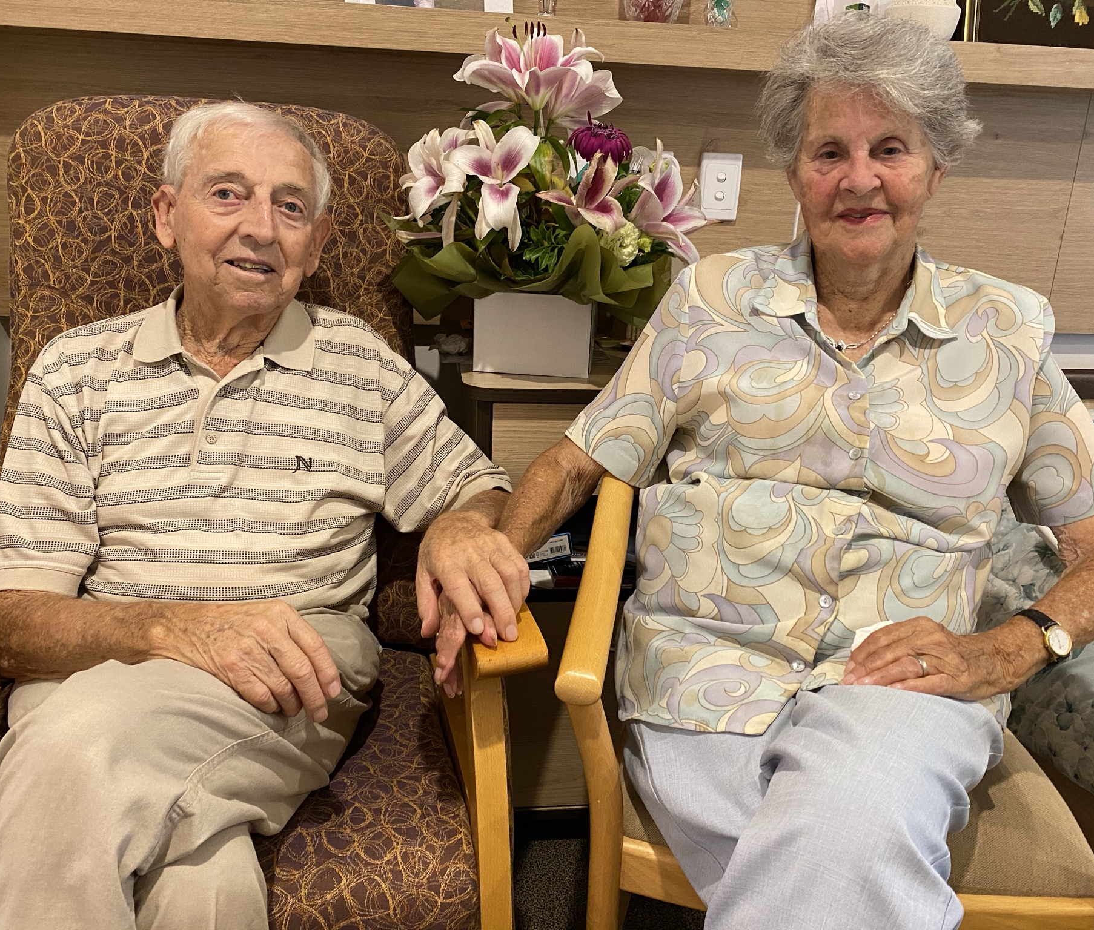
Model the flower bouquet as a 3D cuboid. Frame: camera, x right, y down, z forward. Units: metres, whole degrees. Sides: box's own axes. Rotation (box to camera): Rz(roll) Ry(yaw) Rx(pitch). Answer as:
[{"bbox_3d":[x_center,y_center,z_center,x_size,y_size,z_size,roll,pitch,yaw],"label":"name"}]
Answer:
[{"bbox_3d":[0.008,-0.416,1.368,0.460,0.430,0.370,3,17,3],"label":"flower bouquet"}]

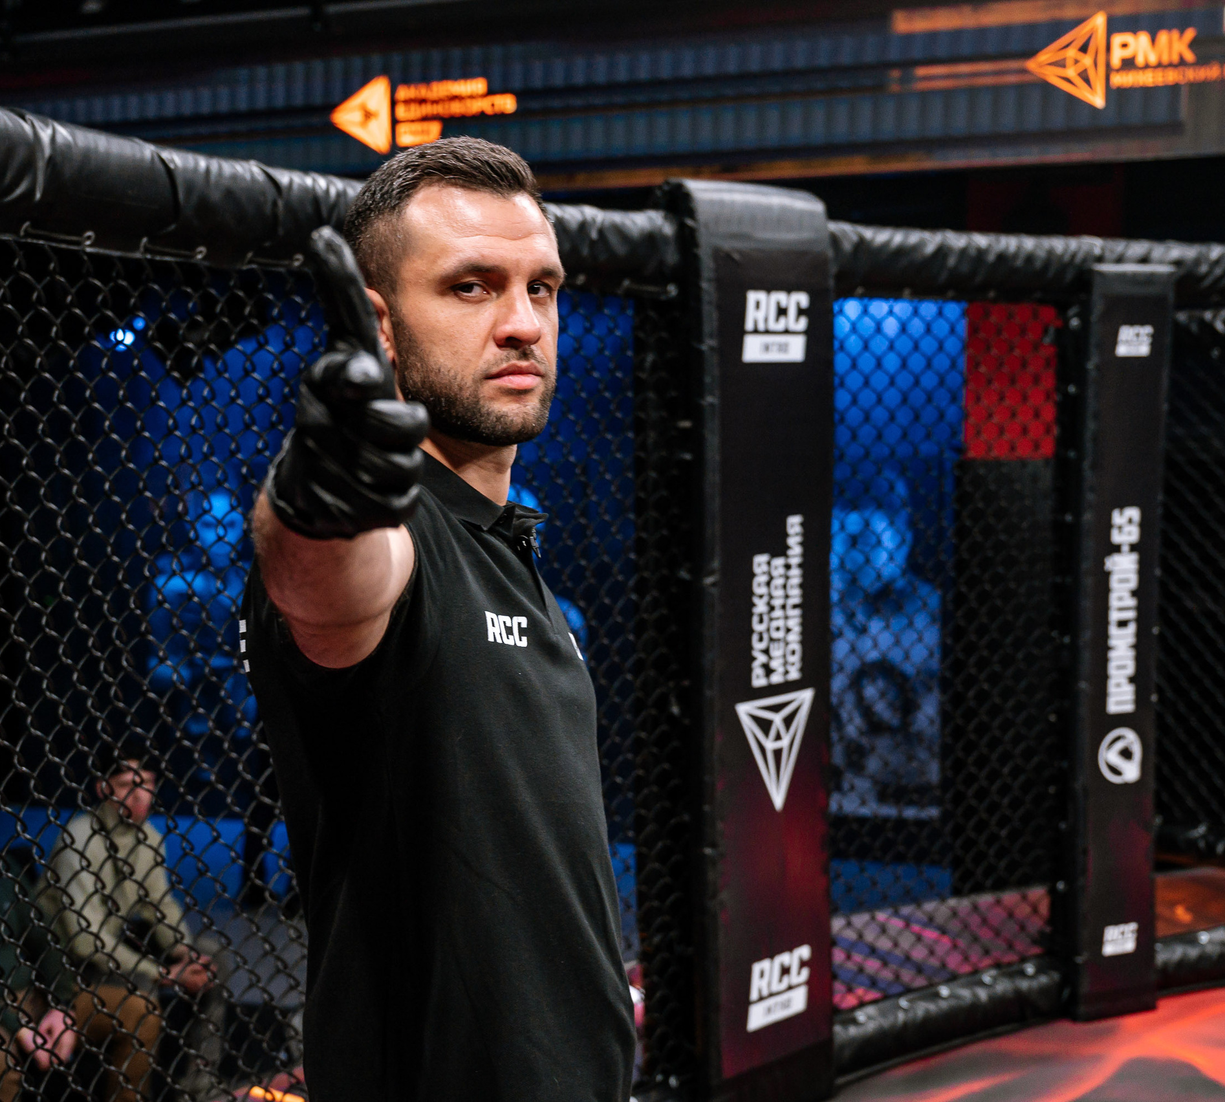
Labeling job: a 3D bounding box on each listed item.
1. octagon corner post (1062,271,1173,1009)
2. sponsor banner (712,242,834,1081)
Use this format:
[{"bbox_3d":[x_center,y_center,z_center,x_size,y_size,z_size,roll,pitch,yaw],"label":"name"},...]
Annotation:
[{"bbox_3d":[1.192,0.228,3.738,0.221,1.784,0.130,-3,6,-18],"label":"octagon corner post"},{"bbox_3d":[0.322,0.232,3.169,0.312,1.657,0.040,-5,8,-37],"label":"sponsor banner"}]

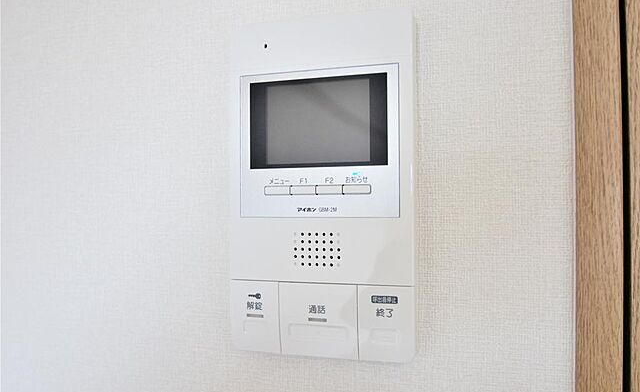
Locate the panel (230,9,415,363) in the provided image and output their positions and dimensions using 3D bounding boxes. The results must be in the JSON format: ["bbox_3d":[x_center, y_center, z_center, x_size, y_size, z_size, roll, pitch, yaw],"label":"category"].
[{"bbox_3d":[0.003,-0.005,0.332,0.125,0.226,0.030,0,0,15],"label":"panel"}]

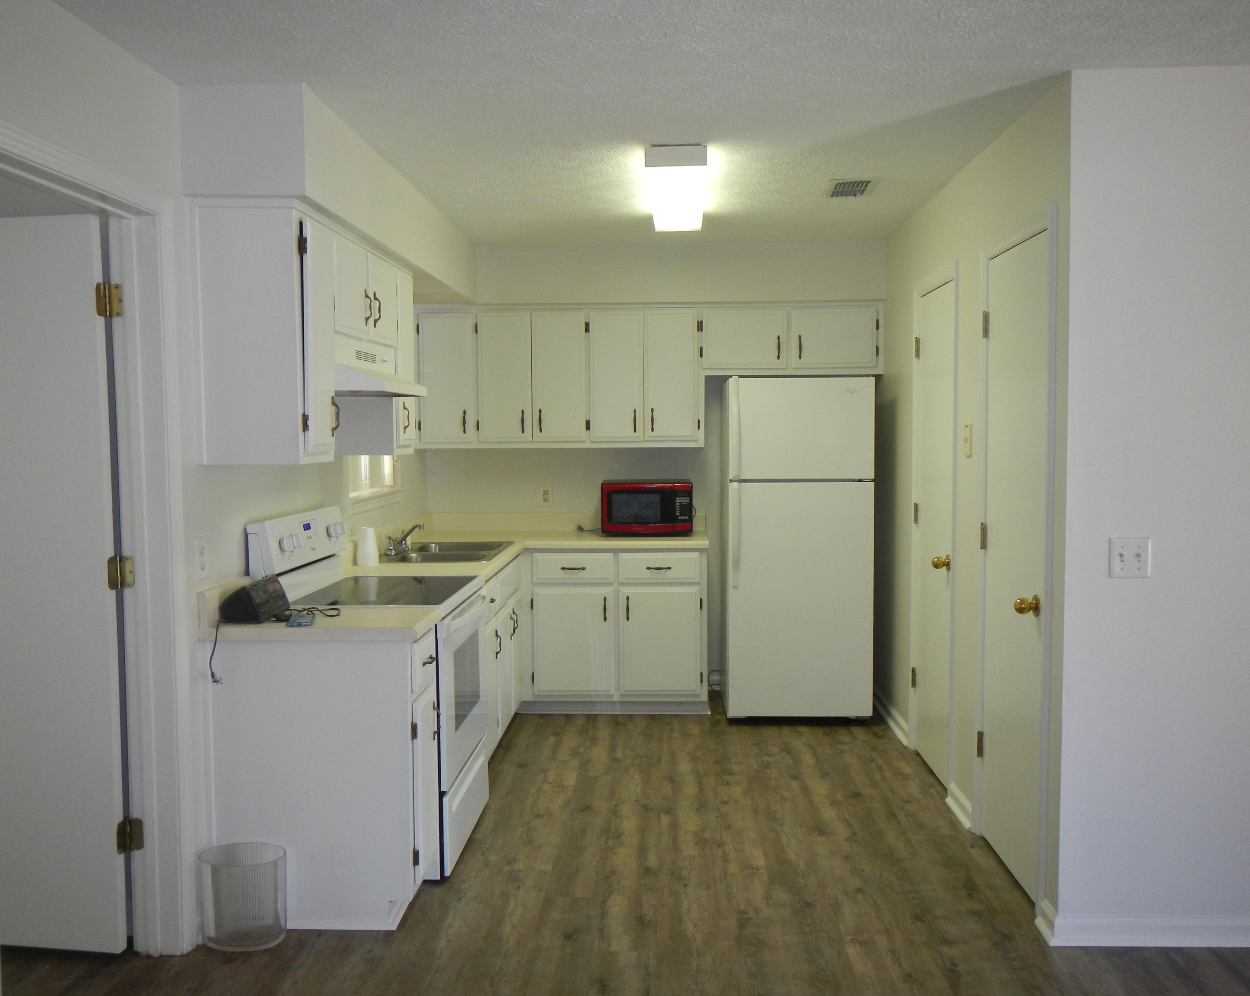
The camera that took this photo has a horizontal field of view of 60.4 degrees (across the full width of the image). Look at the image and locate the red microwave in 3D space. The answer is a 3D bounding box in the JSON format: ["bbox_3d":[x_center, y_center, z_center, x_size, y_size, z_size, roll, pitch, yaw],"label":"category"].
[{"bbox_3d":[0.123,0.053,5.776,0.470,0.278,0.370,0,4,3],"label":"red microwave"}]

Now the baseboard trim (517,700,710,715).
[{"bbox_3d":[-0.058,1.080,5.557,1.000,0.088,0.022,0,4,3],"label":"baseboard trim"}]

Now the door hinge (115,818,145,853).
[{"bbox_3d":[-1.388,0.954,3.017,0.055,0.092,0.045,0,4,3],"label":"door hinge"}]

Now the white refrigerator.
[{"bbox_3d":[0.884,0.253,5.635,0.715,1.710,0.710,0,4,1],"label":"white refrigerator"}]

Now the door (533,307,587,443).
[{"bbox_3d":[-0.349,-0.641,5.731,0.286,0.678,0.028,0,4,3],"label":"door"}]

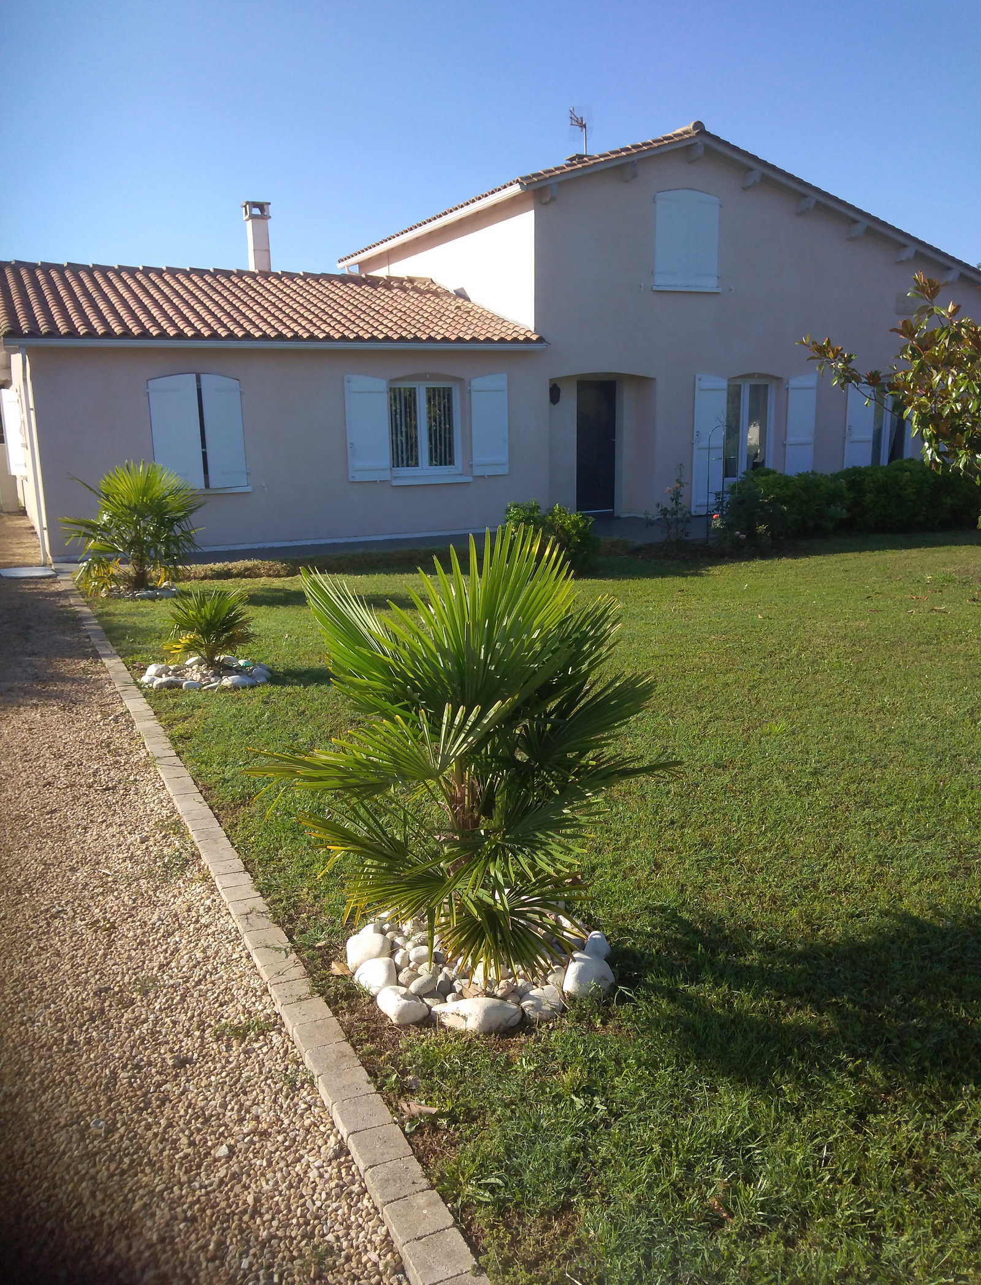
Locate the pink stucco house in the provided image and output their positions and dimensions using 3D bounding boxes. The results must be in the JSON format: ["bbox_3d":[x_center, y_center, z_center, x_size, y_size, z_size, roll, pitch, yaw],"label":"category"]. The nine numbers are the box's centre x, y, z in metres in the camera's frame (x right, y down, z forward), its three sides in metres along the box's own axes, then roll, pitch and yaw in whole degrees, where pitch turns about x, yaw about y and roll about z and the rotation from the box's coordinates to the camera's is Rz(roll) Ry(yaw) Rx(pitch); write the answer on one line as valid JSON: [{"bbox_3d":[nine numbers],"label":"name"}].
[{"bbox_3d":[1.188,-5.646,18.667,18.810,5.757,8.740,-7,15,-24],"label":"pink stucco house"}]

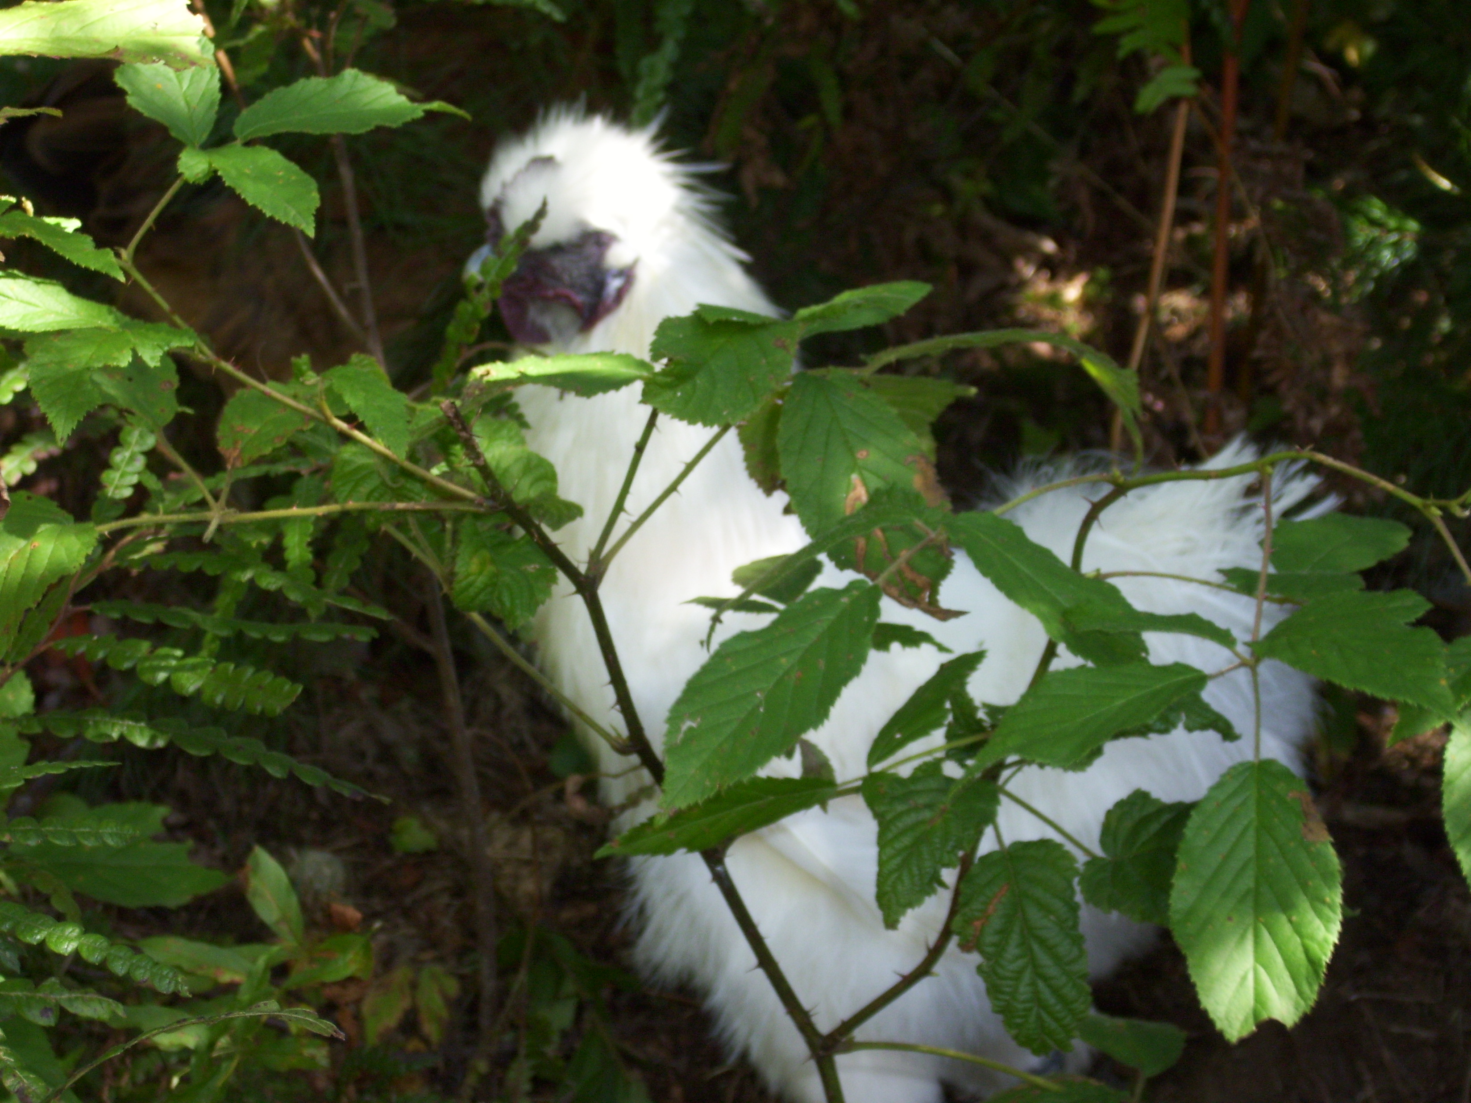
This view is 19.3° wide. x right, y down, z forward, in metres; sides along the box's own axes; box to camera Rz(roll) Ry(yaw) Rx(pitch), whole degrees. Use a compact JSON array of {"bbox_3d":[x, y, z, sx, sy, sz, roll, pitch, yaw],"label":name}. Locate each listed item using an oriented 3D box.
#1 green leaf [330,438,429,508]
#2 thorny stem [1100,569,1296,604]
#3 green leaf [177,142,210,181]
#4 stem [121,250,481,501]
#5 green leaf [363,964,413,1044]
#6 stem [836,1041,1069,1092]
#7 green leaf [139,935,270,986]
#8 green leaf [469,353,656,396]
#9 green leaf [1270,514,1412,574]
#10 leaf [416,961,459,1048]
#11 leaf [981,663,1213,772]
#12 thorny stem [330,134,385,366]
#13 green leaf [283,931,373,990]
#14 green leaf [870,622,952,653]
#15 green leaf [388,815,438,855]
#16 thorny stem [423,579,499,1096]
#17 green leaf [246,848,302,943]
[{"bbox_3d":[-0.118,-0.025,1.450,0.038,0.010,0.033,12,54,9],"label":"green leaf"},{"bbox_3d":[0.150,0.011,1.420,0.068,0.008,0.012,8,12,-17],"label":"thorny stem"},{"bbox_3d":[-0.161,-0.116,1.290,0.011,0.006,0.012,8,51,18],"label":"green leaf"},{"bbox_3d":[-0.141,-0.054,1.400,0.147,0.011,0.012,35,10,-16],"label":"stem"},{"bbox_3d":[-0.125,0.163,1.560,0.016,0.007,0.031,20,67,22],"label":"green leaf"},{"bbox_3d":[0.063,0.153,1.290,0.068,0.007,0.006,12,-17,9],"label":"stem"},{"bbox_3d":[-0.196,0.151,1.600,0.046,0.008,0.020,15,36,2],"label":"green leaf"},{"bbox_3d":[-0.053,-0.053,1.300,0.055,0.010,0.027,-5,18,-6],"label":"green leaf"},{"bbox_3d":[0.202,-0.002,1.450,0.047,0.010,0.028,1,41,-8],"label":"green leaf"},{"bbox_3d":[-0.107,0.163,1.560,0.016,0.032,0.007,-4,-22,-15],"label":"leaf"},{"bbox_3d":[0.107,0.049,1.280,0.074,0.013,0.034,-24,44,-11],"label":"leaf"},{"bbox_3d":[-0.135,-0.107,1.540,0.008,0.088,0.008,-11,18,4],"label":"thorny stem"},{"bbox_3d":[-0.138,0.139,1.470,0.034,0.008,0.018,-31,49,-12],"label":"green leaf"},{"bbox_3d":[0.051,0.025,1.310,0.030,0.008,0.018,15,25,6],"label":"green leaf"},{"bbox_3d":[-0.130,0.114,1.750,0.020,0.006,0.022,-1,37,-1],"label":"green leaf"},{"bbox_3d":[-0.102,0.107,1.620,0.012,0.208,0.012,-6,21,2],"label":"thorny stem"},{"bbox_3d":[-0.168,0.126,1.580,0.016,0.040,0.008,-18,-10,-36],"label":"green leaf"}]

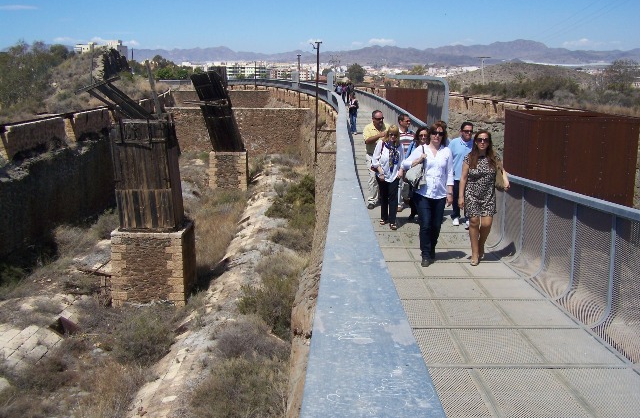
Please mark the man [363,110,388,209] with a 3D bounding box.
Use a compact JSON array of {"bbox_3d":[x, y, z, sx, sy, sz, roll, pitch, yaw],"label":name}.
[{"bbox_3d":[0.969,-0.849,12.215,0.560,1.740,0.420,-2,11,-8],"label":"man"}]

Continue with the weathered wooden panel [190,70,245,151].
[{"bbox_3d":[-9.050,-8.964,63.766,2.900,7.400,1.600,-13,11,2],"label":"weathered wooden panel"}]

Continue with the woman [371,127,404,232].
[{"bbox_3d":[1.070,-0.497,10.982,0.530,1.620,0.420,-1,11,-6],"label":"woman"}]

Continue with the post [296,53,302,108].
[{"bbox_3d":[-1.896,-11.677,64.967,0.420,5.200,0.420,0,11,0],"label":"post"}]

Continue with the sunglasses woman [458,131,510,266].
[{"bbox_3d":[2.024,-0.125,8.542,0.580,1.640,0.420,1,11,7],"label":"sunglasses woman"}]

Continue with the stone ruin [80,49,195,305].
[{"bbox_3d":[-9.100,-1.342,36.013,4.700,12.100,3.300,0,11,0],"label":"stone ruin"}]

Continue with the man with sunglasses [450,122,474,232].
[{"bbox_3d":[2.341,-0.534,11.294,0.540,1.720,0.420,0,11,0],"label":"man with sunglasses"}]

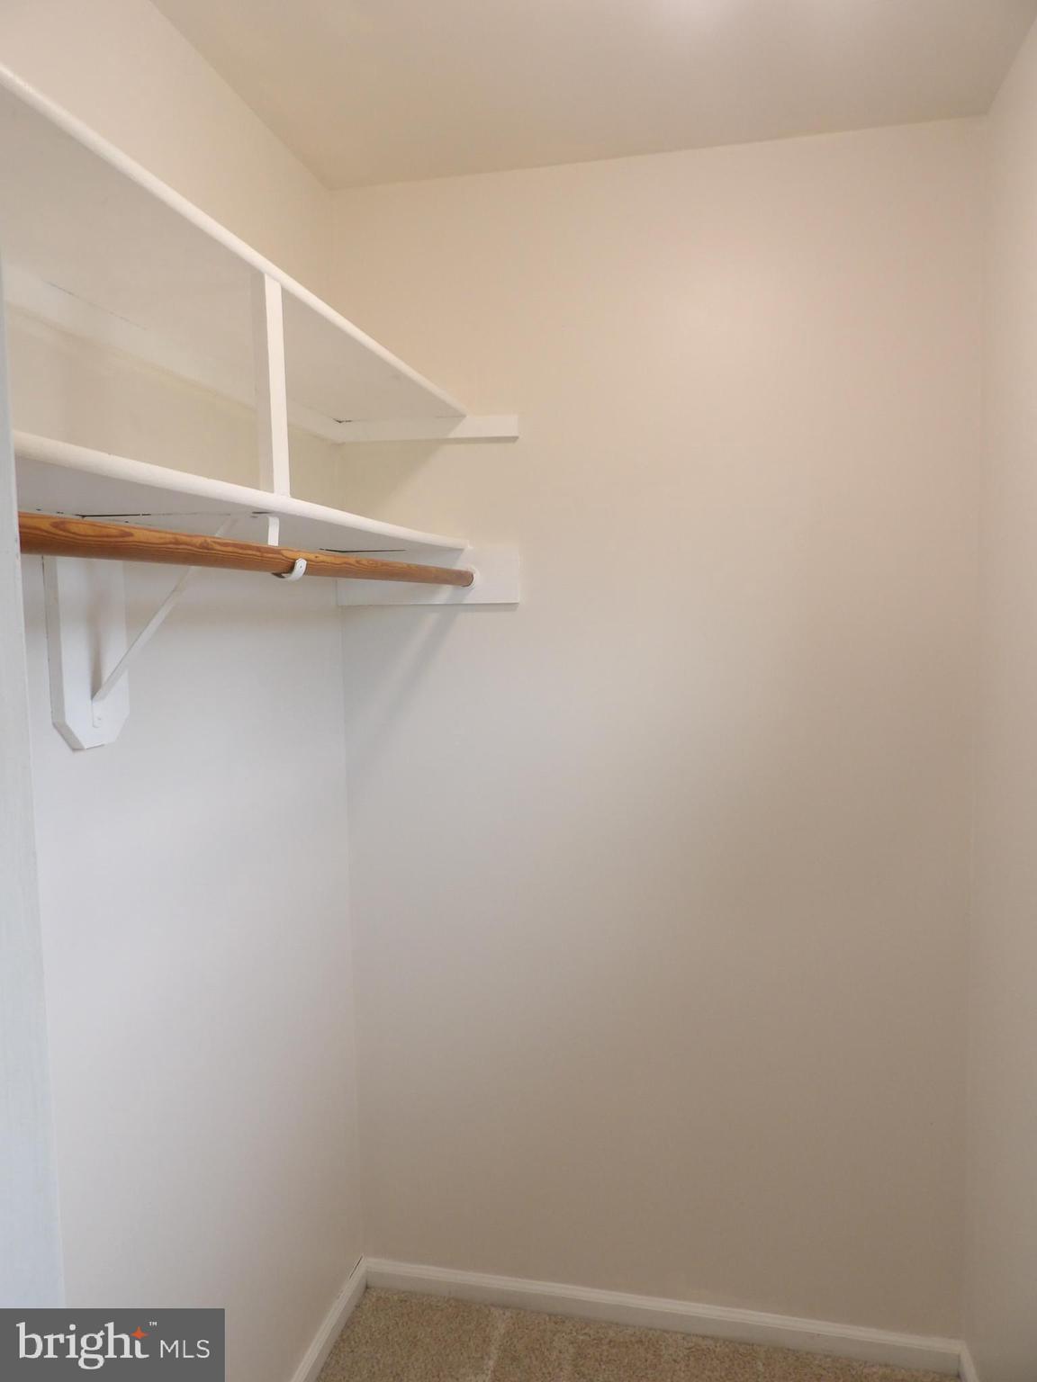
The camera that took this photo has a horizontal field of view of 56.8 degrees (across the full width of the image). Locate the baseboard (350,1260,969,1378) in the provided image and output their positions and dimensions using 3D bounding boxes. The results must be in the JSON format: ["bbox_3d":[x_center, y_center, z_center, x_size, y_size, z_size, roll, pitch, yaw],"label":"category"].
[{"bbox_3d":[0.270,1.353,2.082,1.282,0.068,0.014,0,5,12],"label":"baseboard"}]

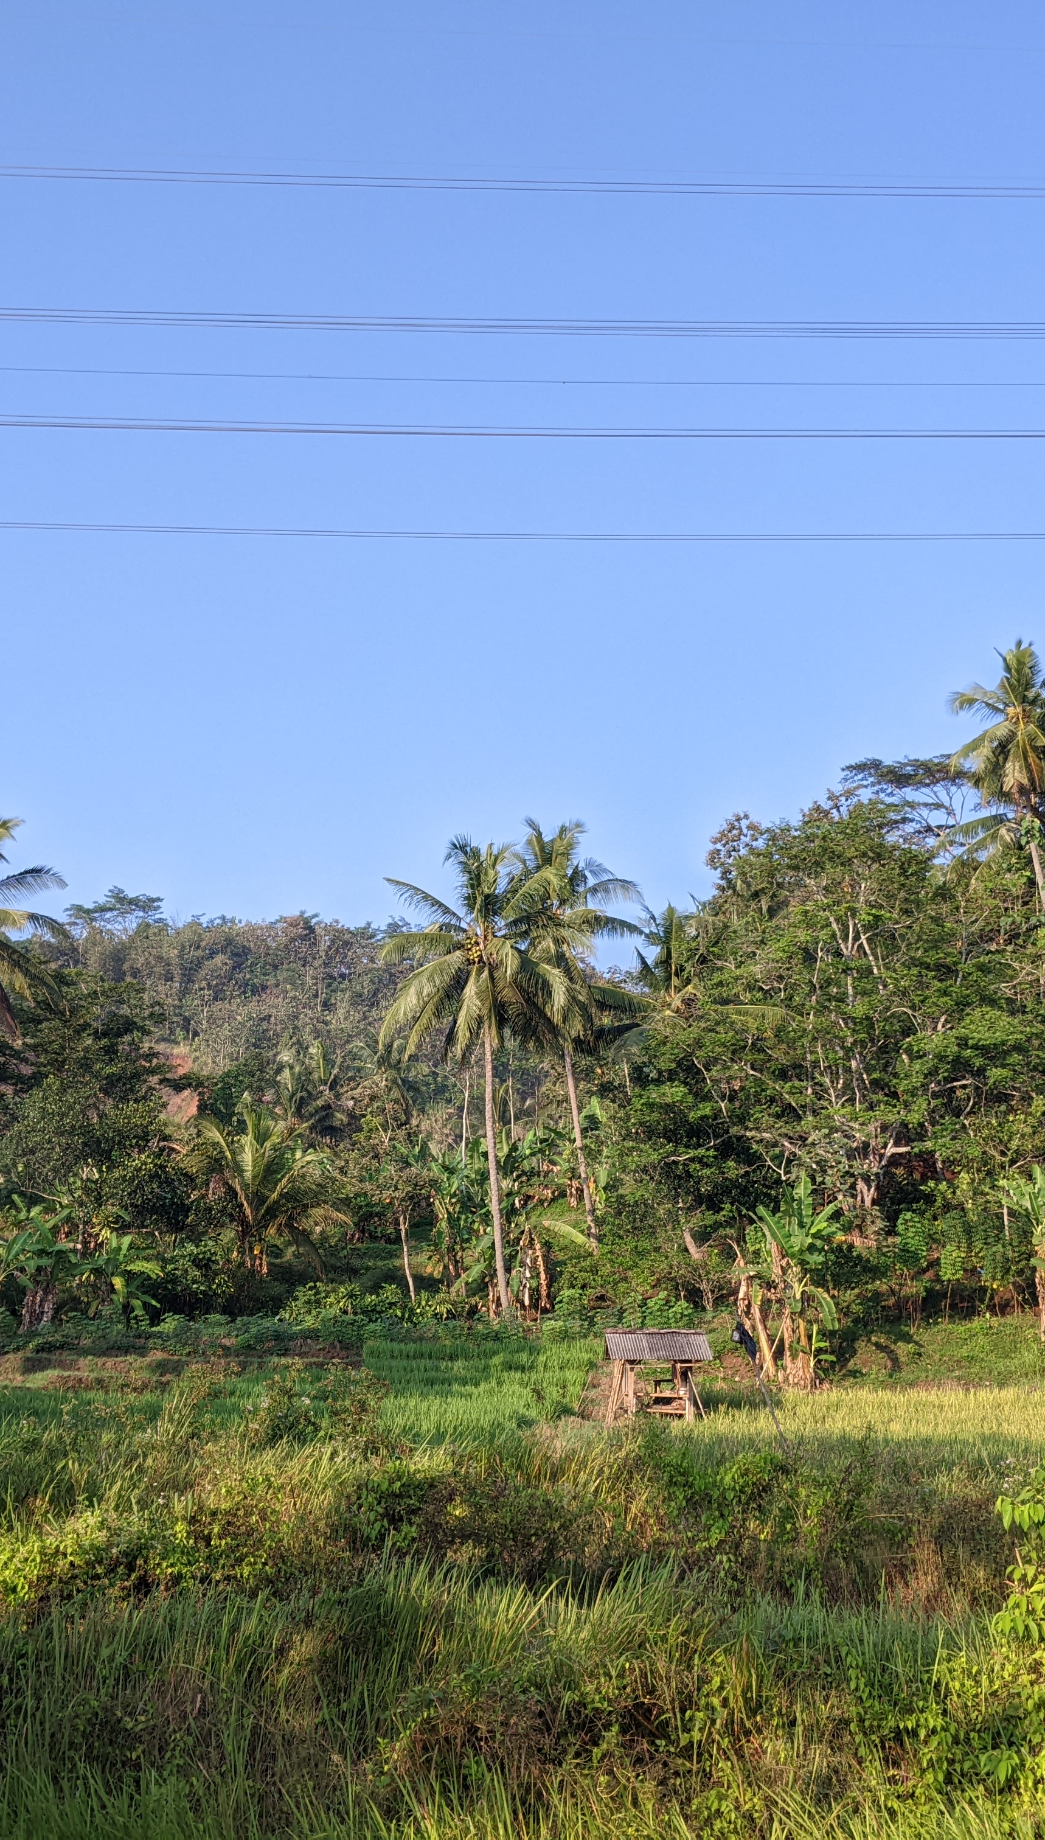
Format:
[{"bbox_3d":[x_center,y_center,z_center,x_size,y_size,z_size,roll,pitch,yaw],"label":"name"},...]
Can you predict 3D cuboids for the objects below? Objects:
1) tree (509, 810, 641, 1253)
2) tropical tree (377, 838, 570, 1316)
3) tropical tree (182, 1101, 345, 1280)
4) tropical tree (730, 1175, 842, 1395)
[{"bbox_3d":[1.397,3.819,62.000,4.968,14.159,5.000,0,-5,0],"label":"tree"},{"bbox_3d":[-1.102,4.545,55.000,6.115,13.772,6.000,0,-5,0],"label":"tropical tree"},{"bbox_3d":[-7.707,8.078,57.000,4.853,5.367,4.700,0,-5,0],"label":"tropical tree"},{"bbox_3d":[6.082,8.351,44.000,2.577,4.892,2.600,0,-3,0],"label":"tropical tree"}]

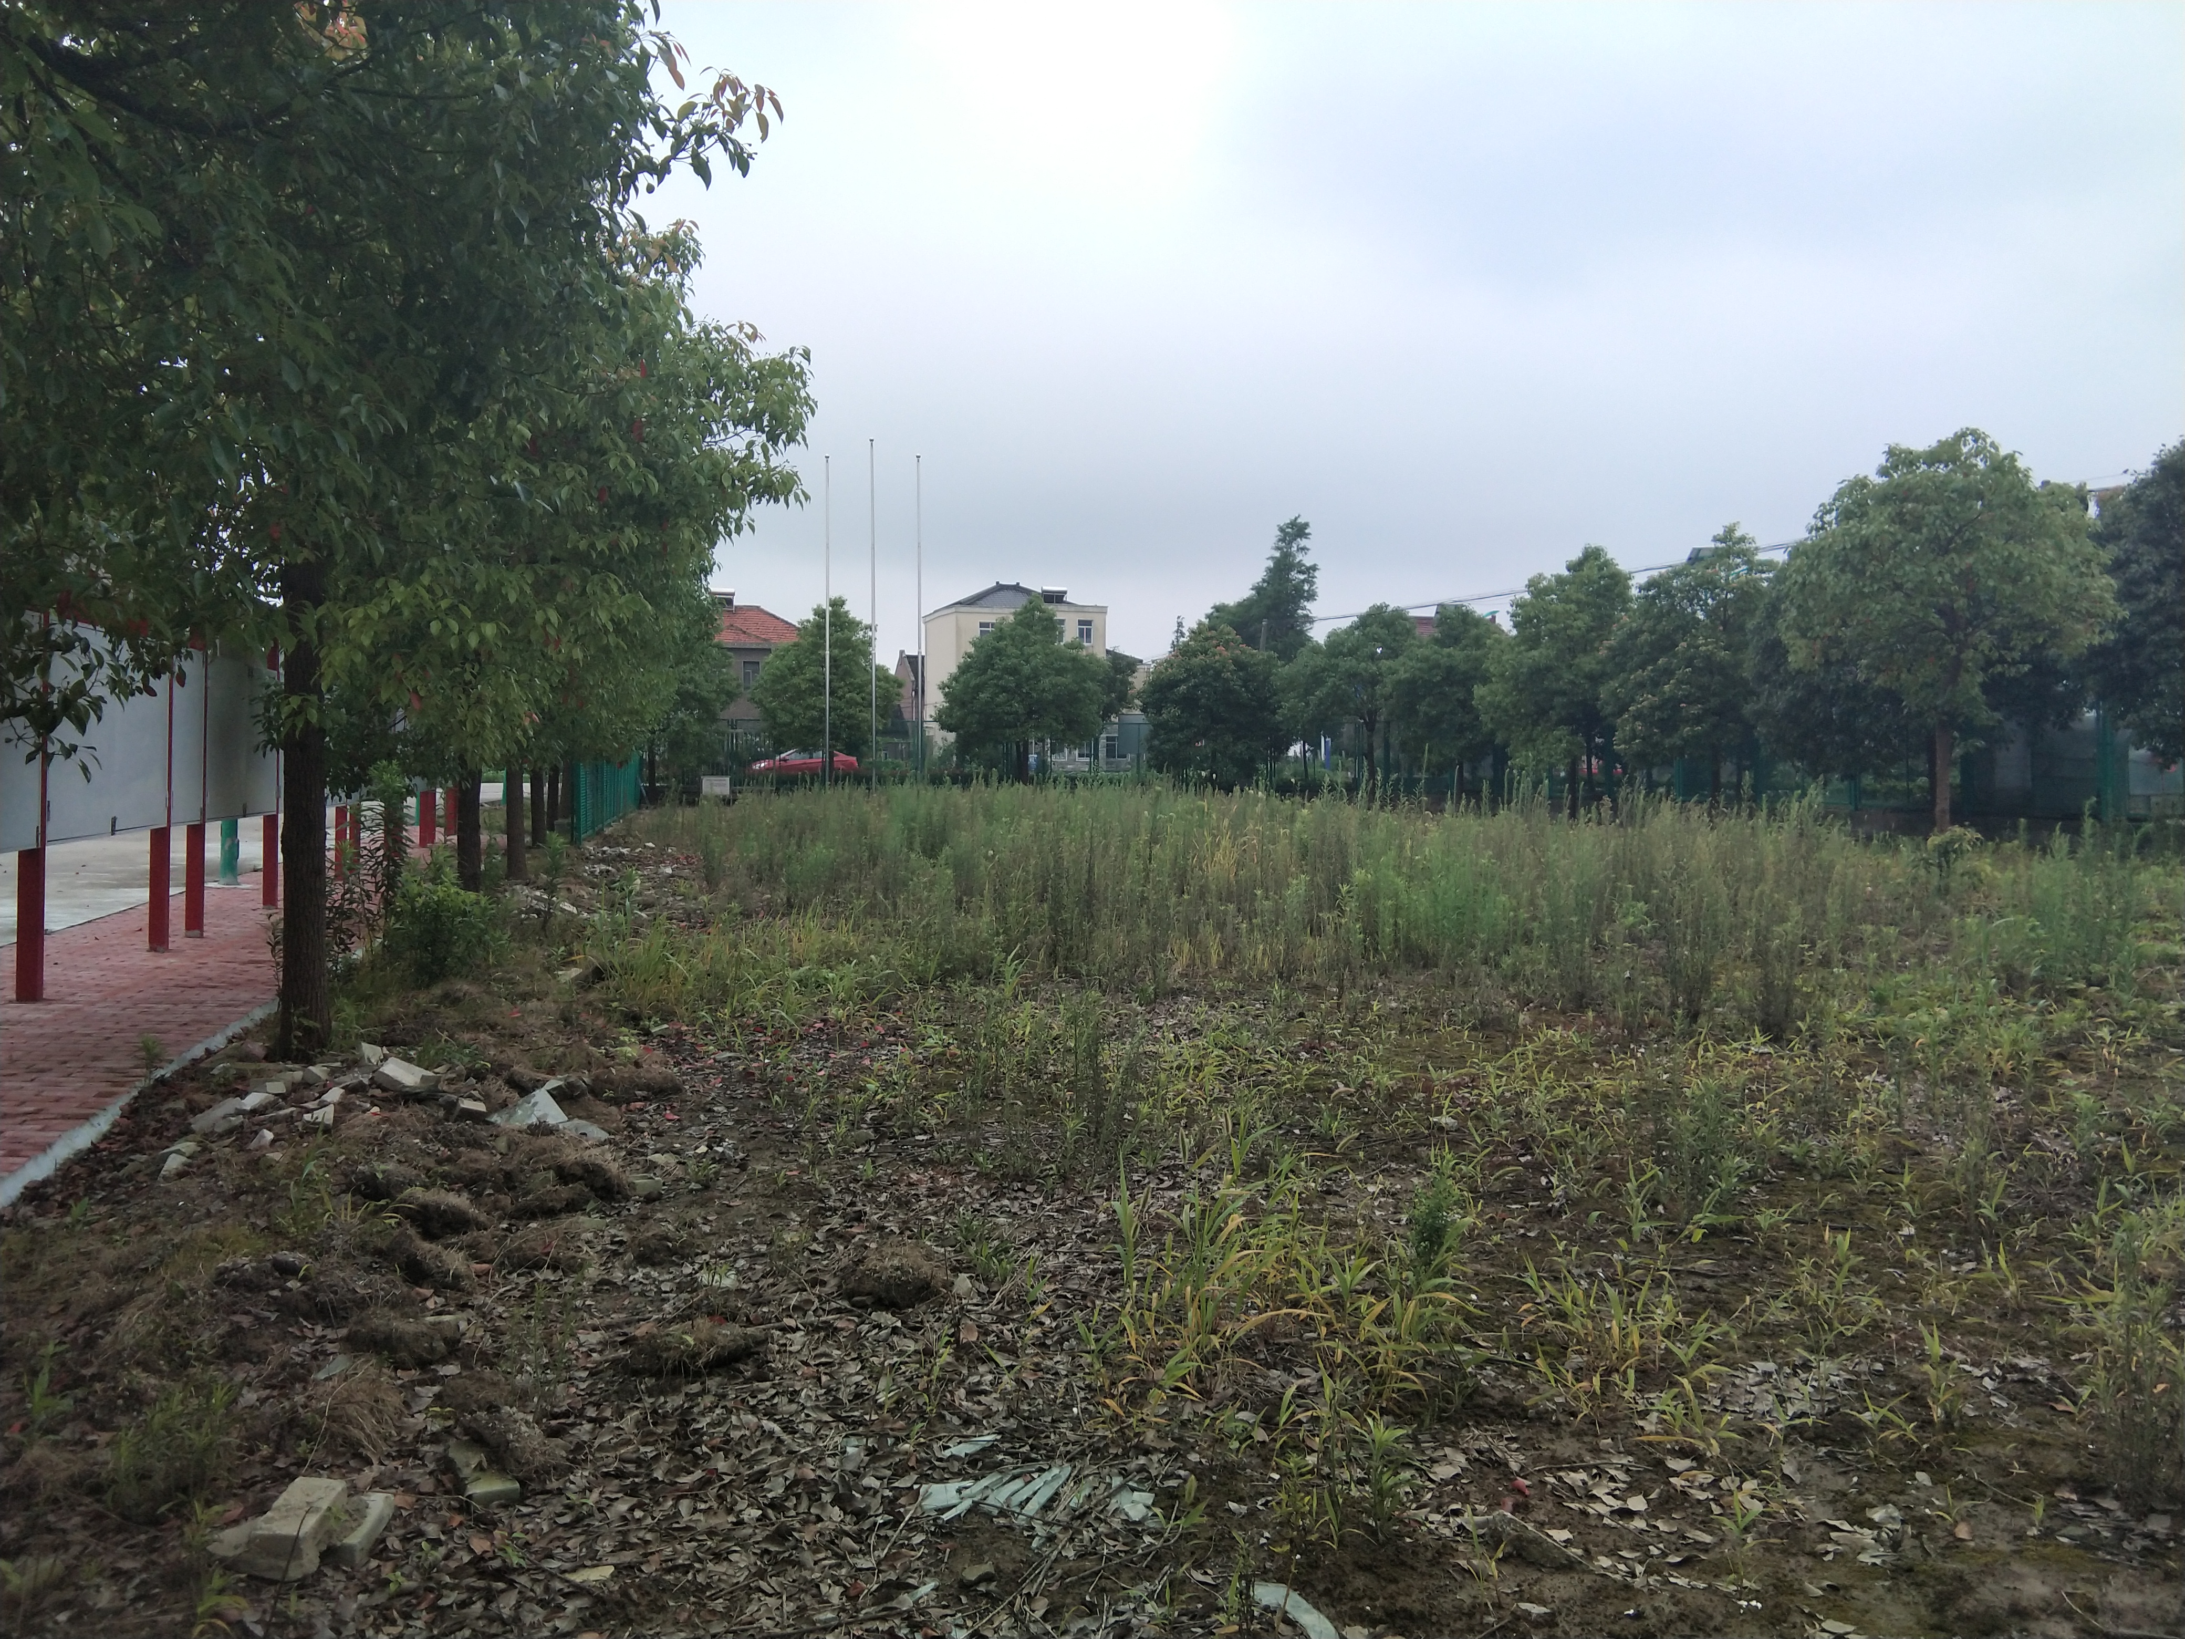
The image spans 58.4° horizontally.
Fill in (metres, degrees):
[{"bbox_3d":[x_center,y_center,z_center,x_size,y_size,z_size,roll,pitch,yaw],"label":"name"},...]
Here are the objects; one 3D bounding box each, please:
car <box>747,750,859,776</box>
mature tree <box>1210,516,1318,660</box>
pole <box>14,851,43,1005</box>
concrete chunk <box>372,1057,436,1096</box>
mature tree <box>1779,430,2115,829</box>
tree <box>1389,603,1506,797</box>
[{"bbox_3d":[-11.755,-2.143,79.500,4.550,1.460,1.800,-1,2,-12],"label":"car"},{"bbox_3d":[8.015,-7.654,89.815,5.200,12.455,5.200,0,2,-13],"label":"mature tree"},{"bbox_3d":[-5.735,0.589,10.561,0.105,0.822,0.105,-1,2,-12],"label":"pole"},{"bbox_3d":[-2.687,0.992,7.649,0.250,0.130,0.180,-1,2,-19],"label":"concrete chunk"},{"bbox_3d":[14.845,-3.244,34.000,5.800,7.150,5.600,0,2,0],"label":"mature tree"},{"bbox_3d":[8.568,-2.533,45.943,3.500,5.140,3.500,0,2,0],"label":"tree"}]

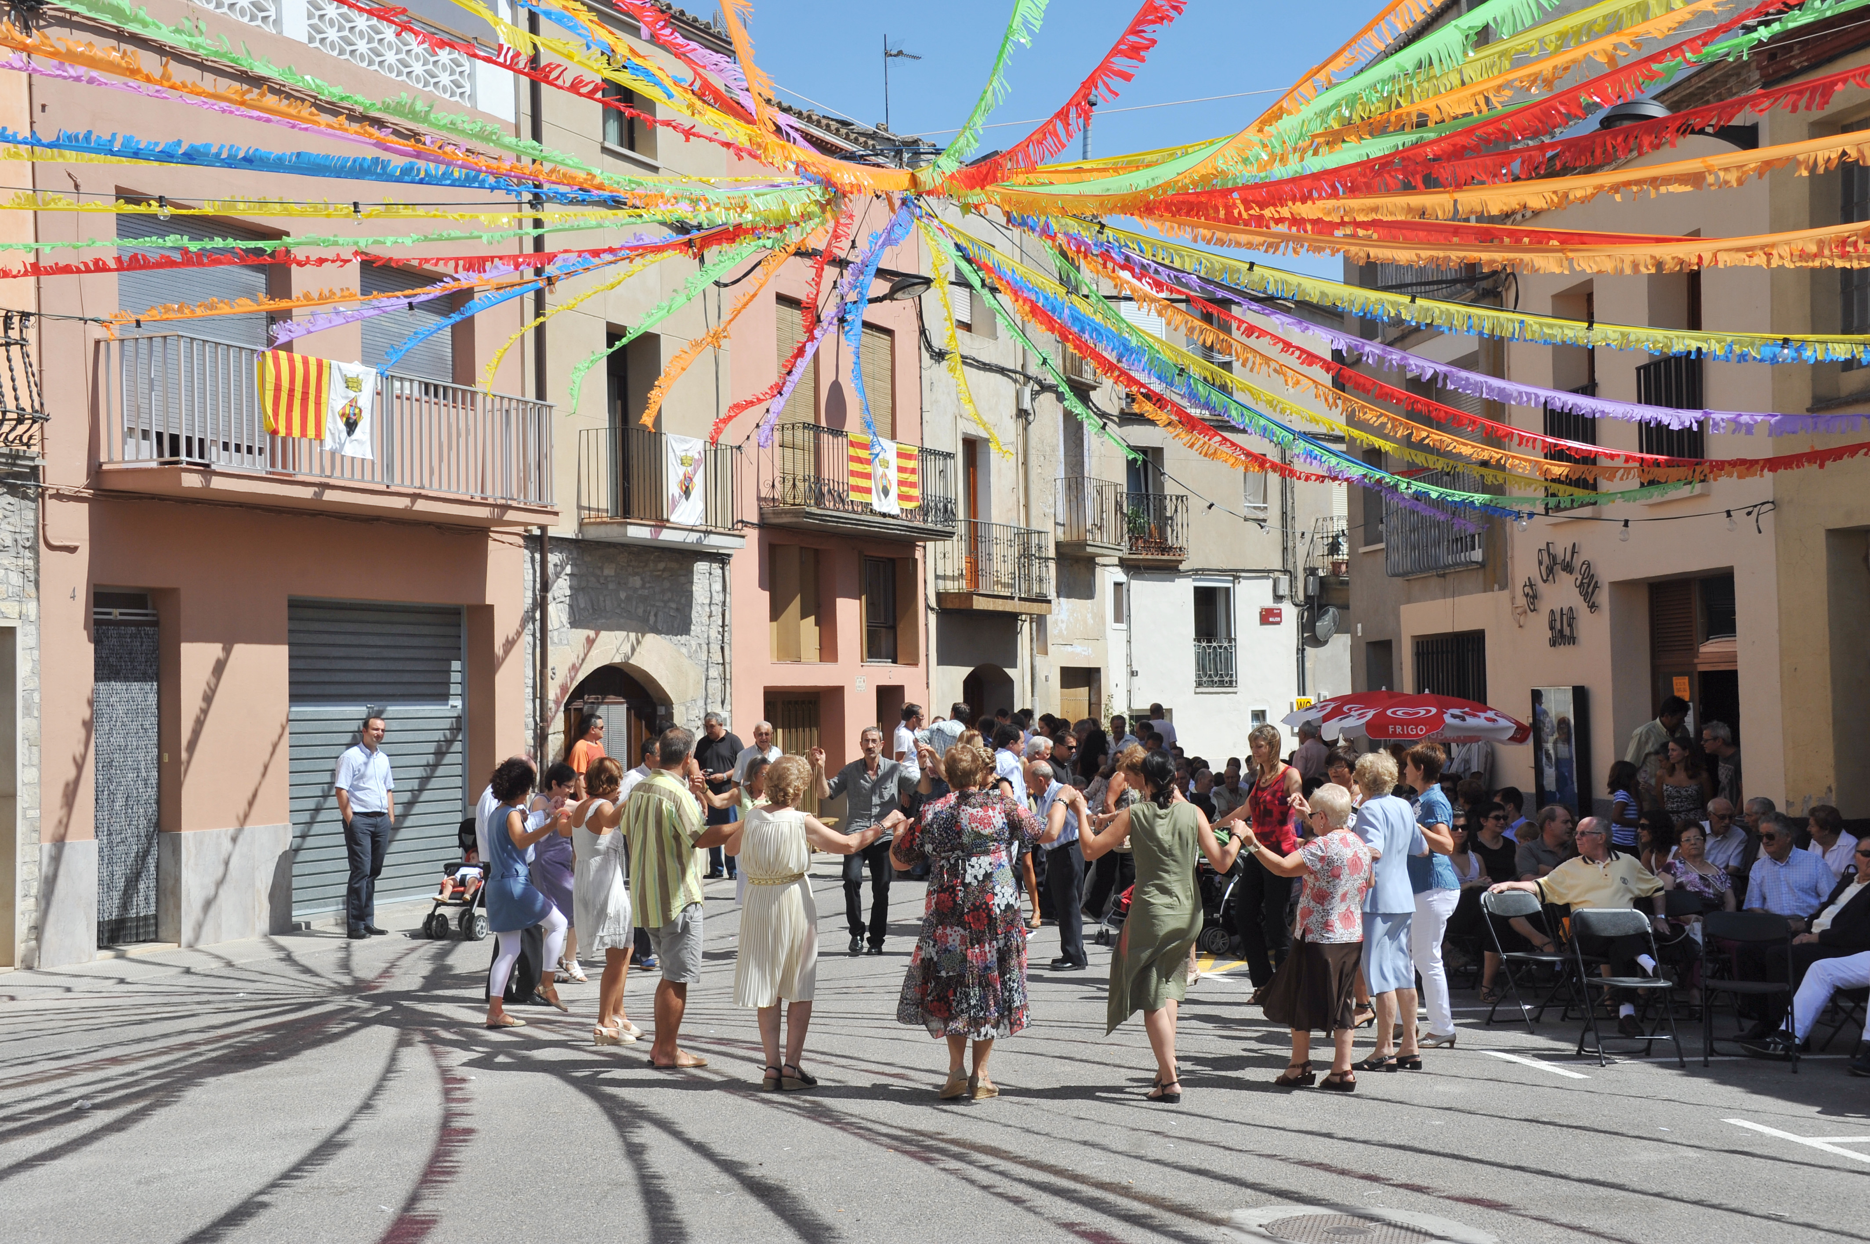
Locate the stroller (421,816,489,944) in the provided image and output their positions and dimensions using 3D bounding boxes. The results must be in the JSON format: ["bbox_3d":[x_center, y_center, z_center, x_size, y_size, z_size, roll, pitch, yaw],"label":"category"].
[{"bbox_3d":[-3.725,2.015,19.700,0.520,1.000,0.800,-2,-3,24],"label":"stroller"}]

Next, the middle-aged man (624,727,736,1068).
[{"bbox_3d":[-1.317,1.399,12.800,0.650,1.730,0.480,-3,-3,37],"label":"middle-aged man"}]

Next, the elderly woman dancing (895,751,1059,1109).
[{"bbox_3d":[0.193,1.384,11.550,0.800,1.640,0.480,-1,-2,3],"label":"elderly woman dancing"}]

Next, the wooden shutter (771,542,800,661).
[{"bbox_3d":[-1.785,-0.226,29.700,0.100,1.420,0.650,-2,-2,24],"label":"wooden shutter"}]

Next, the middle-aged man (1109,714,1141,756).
[{"bbox_3d":[1.855,1.804,24.629,0.500,1.720,0.340,-1,-2,7],"label":"middle-aged man"}]

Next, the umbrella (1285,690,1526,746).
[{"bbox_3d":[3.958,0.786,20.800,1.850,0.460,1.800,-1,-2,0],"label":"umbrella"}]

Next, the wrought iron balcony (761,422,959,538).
[{"bbox_3d":[-0.890,-1.656,30.542,0.620,1.120,4.641,-2,-3,22],"label":"wrought iron balcony"}]

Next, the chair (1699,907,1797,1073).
[{"bbox_3d":[3.988,1.798,12.200,0.450,0.760,0.460,-2,-2,27],"label":"chair"}]

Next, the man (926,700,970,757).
[{"bbox_3d":[0.153,1.656,23.967,0.520,1.770,0.330,-1,-2,-3],"label":"man"}]

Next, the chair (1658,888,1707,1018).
[{"bbox_3d":[4.237,1.897,14.100,0.460,0.800,0.480,-1,-2,-3],"label":"chair"}]

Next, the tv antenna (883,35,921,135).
[{"bbox_3d":[-0.475,-7.765,36.000,0.750,1.460,0.400,1,-2,-38],"label":"tv antenna"}]

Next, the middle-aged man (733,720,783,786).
[{"bbox_3d":[-1.596,1.753,22.400,0.530,1.740,0.340,-1,-2,-7],"label":"middle-aged man"}]

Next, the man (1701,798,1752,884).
[{"bbox_3d":[4.912,1.703,15.500,0.550,1.250,0.750,-1,-2,3],"label":"man"}]

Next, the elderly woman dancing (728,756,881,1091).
[{"bbox_3d":[-0.645,1.463,12.150,0.750,1.610,0.480,-2,-3,20],"label":"elderly woman dancing"}]

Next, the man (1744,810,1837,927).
[{"bbox_3d":[4.738,1.673,13.921,0.550,1.220,0.800,-2,-2,27],"label":"man"}]

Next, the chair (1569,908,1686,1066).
[{"bbox_3d":[3.534,1.873,12.763,0.440,0.770,0.480,-1,-2,-5],"label":"chair"}]

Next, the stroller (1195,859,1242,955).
[{"bbox_3d":[2.184,2.011,18.300,0.750,0.900,0.500,0,-3,-38],"label":"stroller"}]

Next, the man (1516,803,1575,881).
[{"bbox_3d":[3.664,1.709,14.921,0.550,1.250,0.750,0,-2,-23],"label":"man"}]

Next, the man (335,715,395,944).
[{"bbox_3d":[-4.499,1.622,19.700,0.480,1.760,0.320,1,-3,-40],"label":"man"}]

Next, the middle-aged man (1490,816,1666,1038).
[{"bbox_3d":[3.632,1.712,14.121,0.950,1.210,0.800,-1,-2,6],"label":"middle-aged man"}]

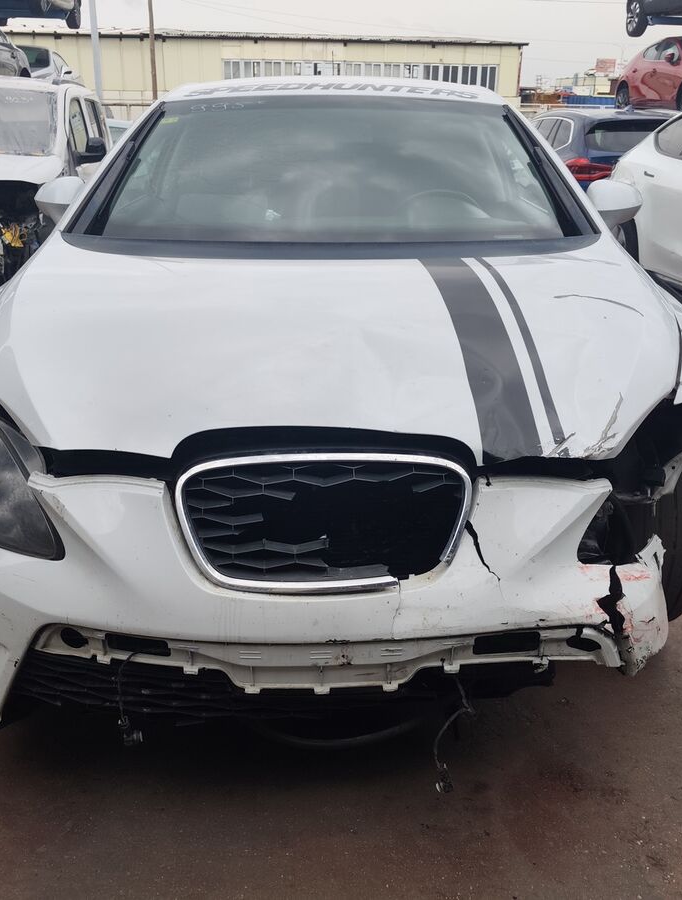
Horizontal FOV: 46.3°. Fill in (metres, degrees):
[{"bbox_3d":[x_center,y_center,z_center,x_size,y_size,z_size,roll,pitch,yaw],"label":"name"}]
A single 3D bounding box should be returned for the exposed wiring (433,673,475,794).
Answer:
[{"bbox_3d":[0.205,0.508,1.410,0.075,0.265,0.060,0,21,0],"label":"exposed wiring"}]

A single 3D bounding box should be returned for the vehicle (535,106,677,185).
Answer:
[{"bbox_3d":[3.457,-3.865,11.361,1.890,1.670,4.680,1,21,1],"label":"vehicle"}]

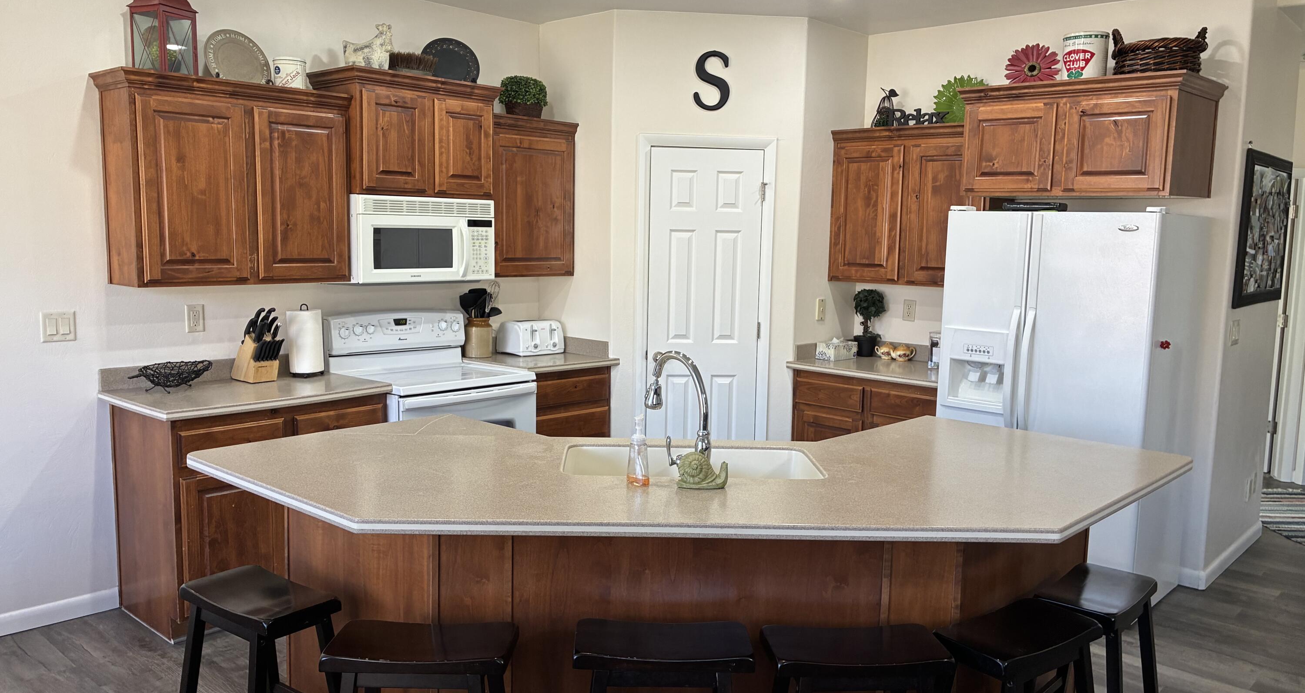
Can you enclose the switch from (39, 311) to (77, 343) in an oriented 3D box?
[{"bbox_3d":[-2.335,-0.078,3.857,0.010,0.119,0.122,7,9,42],"label":"switch"}]

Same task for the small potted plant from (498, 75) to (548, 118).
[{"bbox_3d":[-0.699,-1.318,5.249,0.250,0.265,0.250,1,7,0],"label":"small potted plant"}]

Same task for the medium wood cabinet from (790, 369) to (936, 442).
[{"bbox_3d":[1.299,0.583,5.319,0.909,0.894,0.636,8,9,42],"label":"medium wood cabinet"}]

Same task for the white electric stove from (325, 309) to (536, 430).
[{"bbox_3d":[-1.077,0.446,4.772,0.715,1.200,0.760,7,9,42],"label":"white electric stove"}]

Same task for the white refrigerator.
[{"bbox_3d":[1.921,0.253,4.576,0.899,1.754,0.794,8,9,42],"label":"white refrigerator"}]

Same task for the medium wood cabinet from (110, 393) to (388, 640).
[{"bbox_3d":[-1.701,0.653,4.212,0.610,0.872,0.910,7,9,42],"label":"medium wood cabinet"}]

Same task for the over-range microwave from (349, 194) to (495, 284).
[{"bbox_3d":[-1.192,-0.518,4.768,0.412,0.394,0.761,7,9,42],"label":"over-range microwave"}]

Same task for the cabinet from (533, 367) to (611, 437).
[{"bbox_3d":[-0.661,0.541,5.328,0.636,0.894,0.617,8,9,42],"label":"cabinet"}]

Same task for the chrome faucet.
[{"bbox_3d":[0.063,0.192,2.799,0.115,0.350,0.275,-4,8,-37],"label":"chrome faucet"}]

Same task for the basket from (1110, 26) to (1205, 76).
[{"bbox_3d":[2.267,-1.295,4.384,0.400,0.245,0.280,7,9,42],"label":"basket"}]

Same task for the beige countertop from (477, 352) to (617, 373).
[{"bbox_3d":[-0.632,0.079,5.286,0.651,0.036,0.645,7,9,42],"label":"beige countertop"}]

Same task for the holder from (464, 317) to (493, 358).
[{"bbox_3d":[-0.928,-0.046,5.287,0.142,0.200,0.142,1,7,0],"label":"holder"}]

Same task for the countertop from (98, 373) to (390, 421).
[{"bbox_3d":[-1.695,0.197,4.136,0.660,0.038,0.948,8,9,42],"label":"countertop"}]

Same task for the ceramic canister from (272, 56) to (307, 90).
[{"bbox_3d":[-1.587,-1.172,4.294,0.145,0.180,0.145,-1,7,-20],"label":"ceramic canister"}]

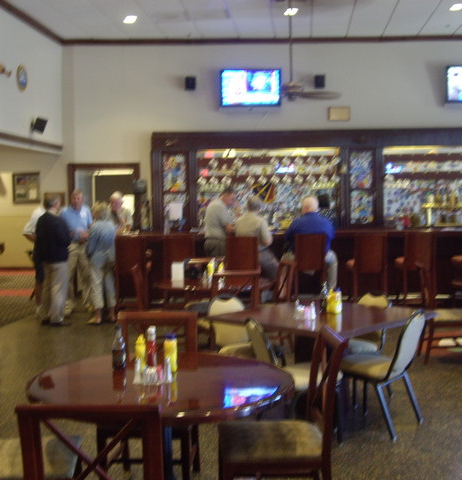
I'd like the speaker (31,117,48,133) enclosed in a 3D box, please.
[{"bbox_3d":[-3.127,-1.877,11.550,0.145,0.220,0.170,33,20,29],"label":"speaker"}]

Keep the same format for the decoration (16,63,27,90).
[{"bbox_3d":[-3.041,-2.358,10.197,0.040,0.390,0.390,-1,3,5],"label":"decoration"}]

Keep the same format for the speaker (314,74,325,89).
[{"bbox_3d":[1.547,-2.759,12.255,0.180,0.230,0.150,-1,11,-6],"label":"speaker"}]

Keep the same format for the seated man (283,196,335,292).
[{"bbox_3d":[1.094,0.095,9.666,0.700,1.420,0.750,-1,3,0],"label":"seated man"}]

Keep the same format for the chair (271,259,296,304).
[{"bbox_3d":[0.370,0.733,7.101,0.540,0.950,0.460,-2,3,-23],"label":"chair"}]

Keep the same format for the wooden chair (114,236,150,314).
[{"bbox_3d":[-1.393,0.485,10.224,0.440,1.110,0.500,0,3,4],"label":"wooden chair"}]

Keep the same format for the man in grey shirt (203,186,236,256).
[{"bbox_3d":[-0.162,0.158,10.124,0.380,1.780,0.480,-3,4,-38],"label":"man in grey shirt"}]

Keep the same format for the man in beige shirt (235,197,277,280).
[{"bbox_3d":[0.365,0.105,9.666,0.600,1.420,0.750,0,3,18],"label":"man in beige shirt"}]

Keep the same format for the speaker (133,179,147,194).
[{"bbox_3d":[-1.546,-0.914,12.000,0.200,0.220,0.190,-1,3,-10],"label":"speaker"}]

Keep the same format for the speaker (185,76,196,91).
[{"bbox_3d":[-0.717,-2.780,12.496,0.180,0.230,0.150,-1,11,-6],"label":"speaker"}]

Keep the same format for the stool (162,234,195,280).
[{"bbox_3d":[-0.729,0.496,9.754,0.450,1.100,0.500,-1,3,3],"label":"stool"}]

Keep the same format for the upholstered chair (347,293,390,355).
[{"bbox_3d":[1.021,0.861,5.606,0.450,0.840,0.550,2,4,41],"label":"upholstered chair"}]

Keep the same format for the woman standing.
[{"bbox_3d":[-1.718,0.290,9.323,0.440,1.580,0.480,-1,3,5],"label":"woman standing"}]

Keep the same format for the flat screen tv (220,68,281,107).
[{"bbox_3d":[0.350,-2.664,12.300,1.060,0.650,0.100,-1,9,2],"label":"flat screen tv"}]

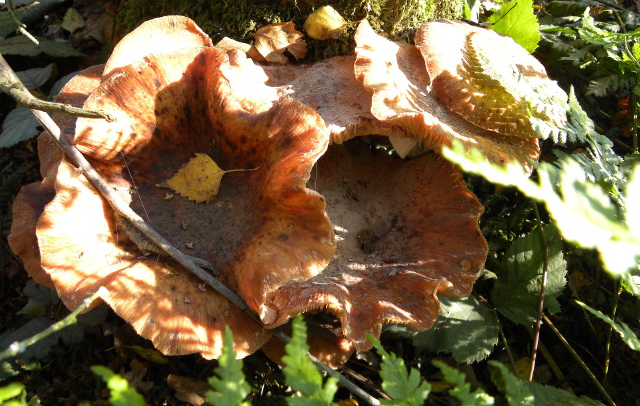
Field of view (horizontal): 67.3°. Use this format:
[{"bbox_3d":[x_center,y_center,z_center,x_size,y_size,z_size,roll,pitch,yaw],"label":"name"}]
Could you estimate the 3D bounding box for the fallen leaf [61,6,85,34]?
[{"bbox_3d":[-0.391,-0.288,0.760,0.038,0.012,0.046,-1,53,-8],"label":"fallen leaf"}]

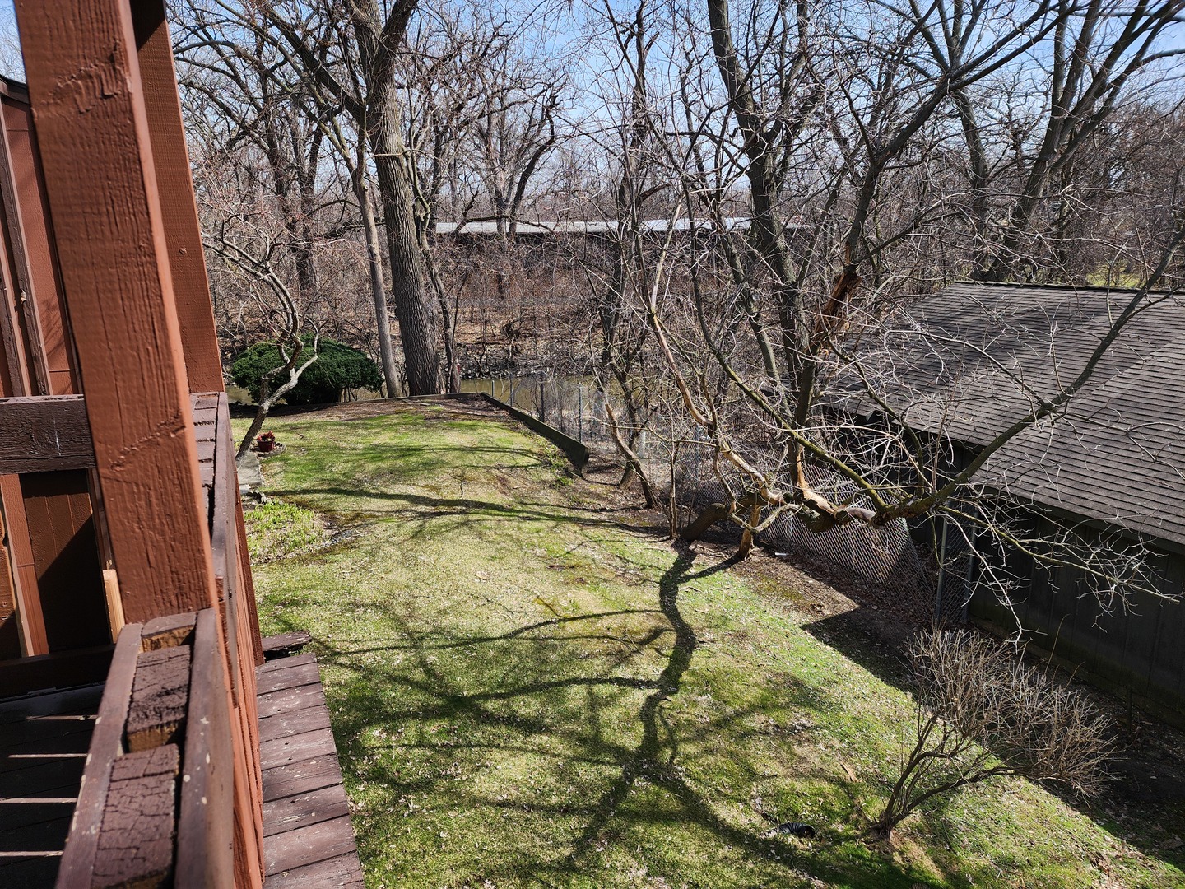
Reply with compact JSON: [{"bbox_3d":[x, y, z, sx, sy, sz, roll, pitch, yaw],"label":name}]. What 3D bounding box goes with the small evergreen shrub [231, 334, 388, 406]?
[{"bbox_3d":[-7.358,-1.921,20.502,3.750,1.800,3.400,-6,15,-19],"label":"small evergreen shrub"}]

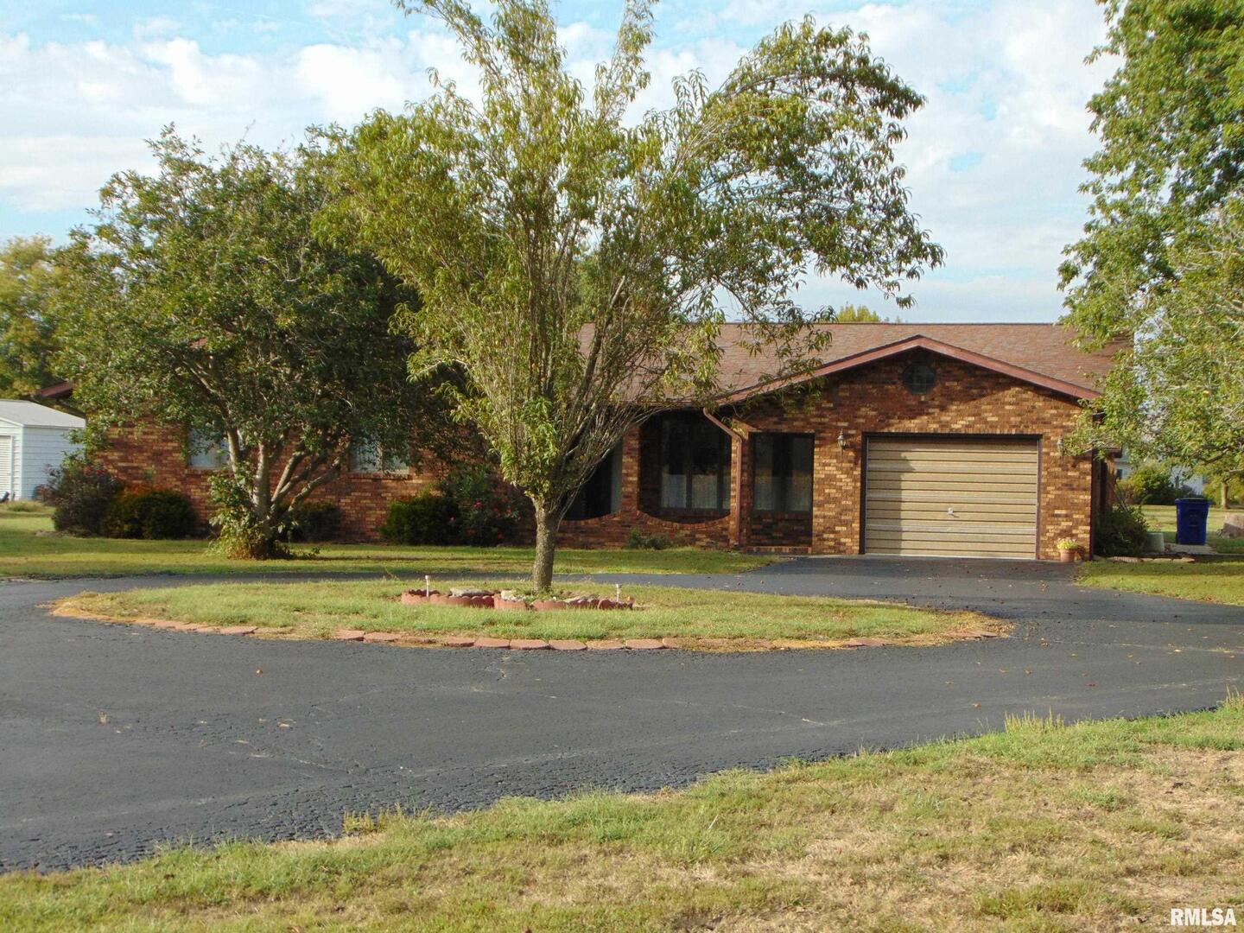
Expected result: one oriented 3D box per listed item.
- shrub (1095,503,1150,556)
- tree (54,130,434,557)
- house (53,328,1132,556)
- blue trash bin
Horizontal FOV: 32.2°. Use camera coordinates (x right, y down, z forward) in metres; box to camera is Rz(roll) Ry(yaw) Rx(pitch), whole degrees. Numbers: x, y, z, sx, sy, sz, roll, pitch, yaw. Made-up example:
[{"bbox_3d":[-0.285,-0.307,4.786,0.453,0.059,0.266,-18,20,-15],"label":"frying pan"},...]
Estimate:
[{"bbox_3d":[9.578,1.201,41.300,1.100,1.020,1.100,1,0,12],"label":"shrub"},{"bbox_3d":[-5.823,-1.931,33.600,6.100,6.650,5.900,1,0,12],"label":"tree"},{"bbox_3d":[0.298,-0.804,46.593,20.750,4.740,14.150,1,0,12],"label":"house"},{"bbox_3d":[12.753,1.227,48.200,0.680,1.080,0.760,1,0,-2],"label":"blue trash bin"}]

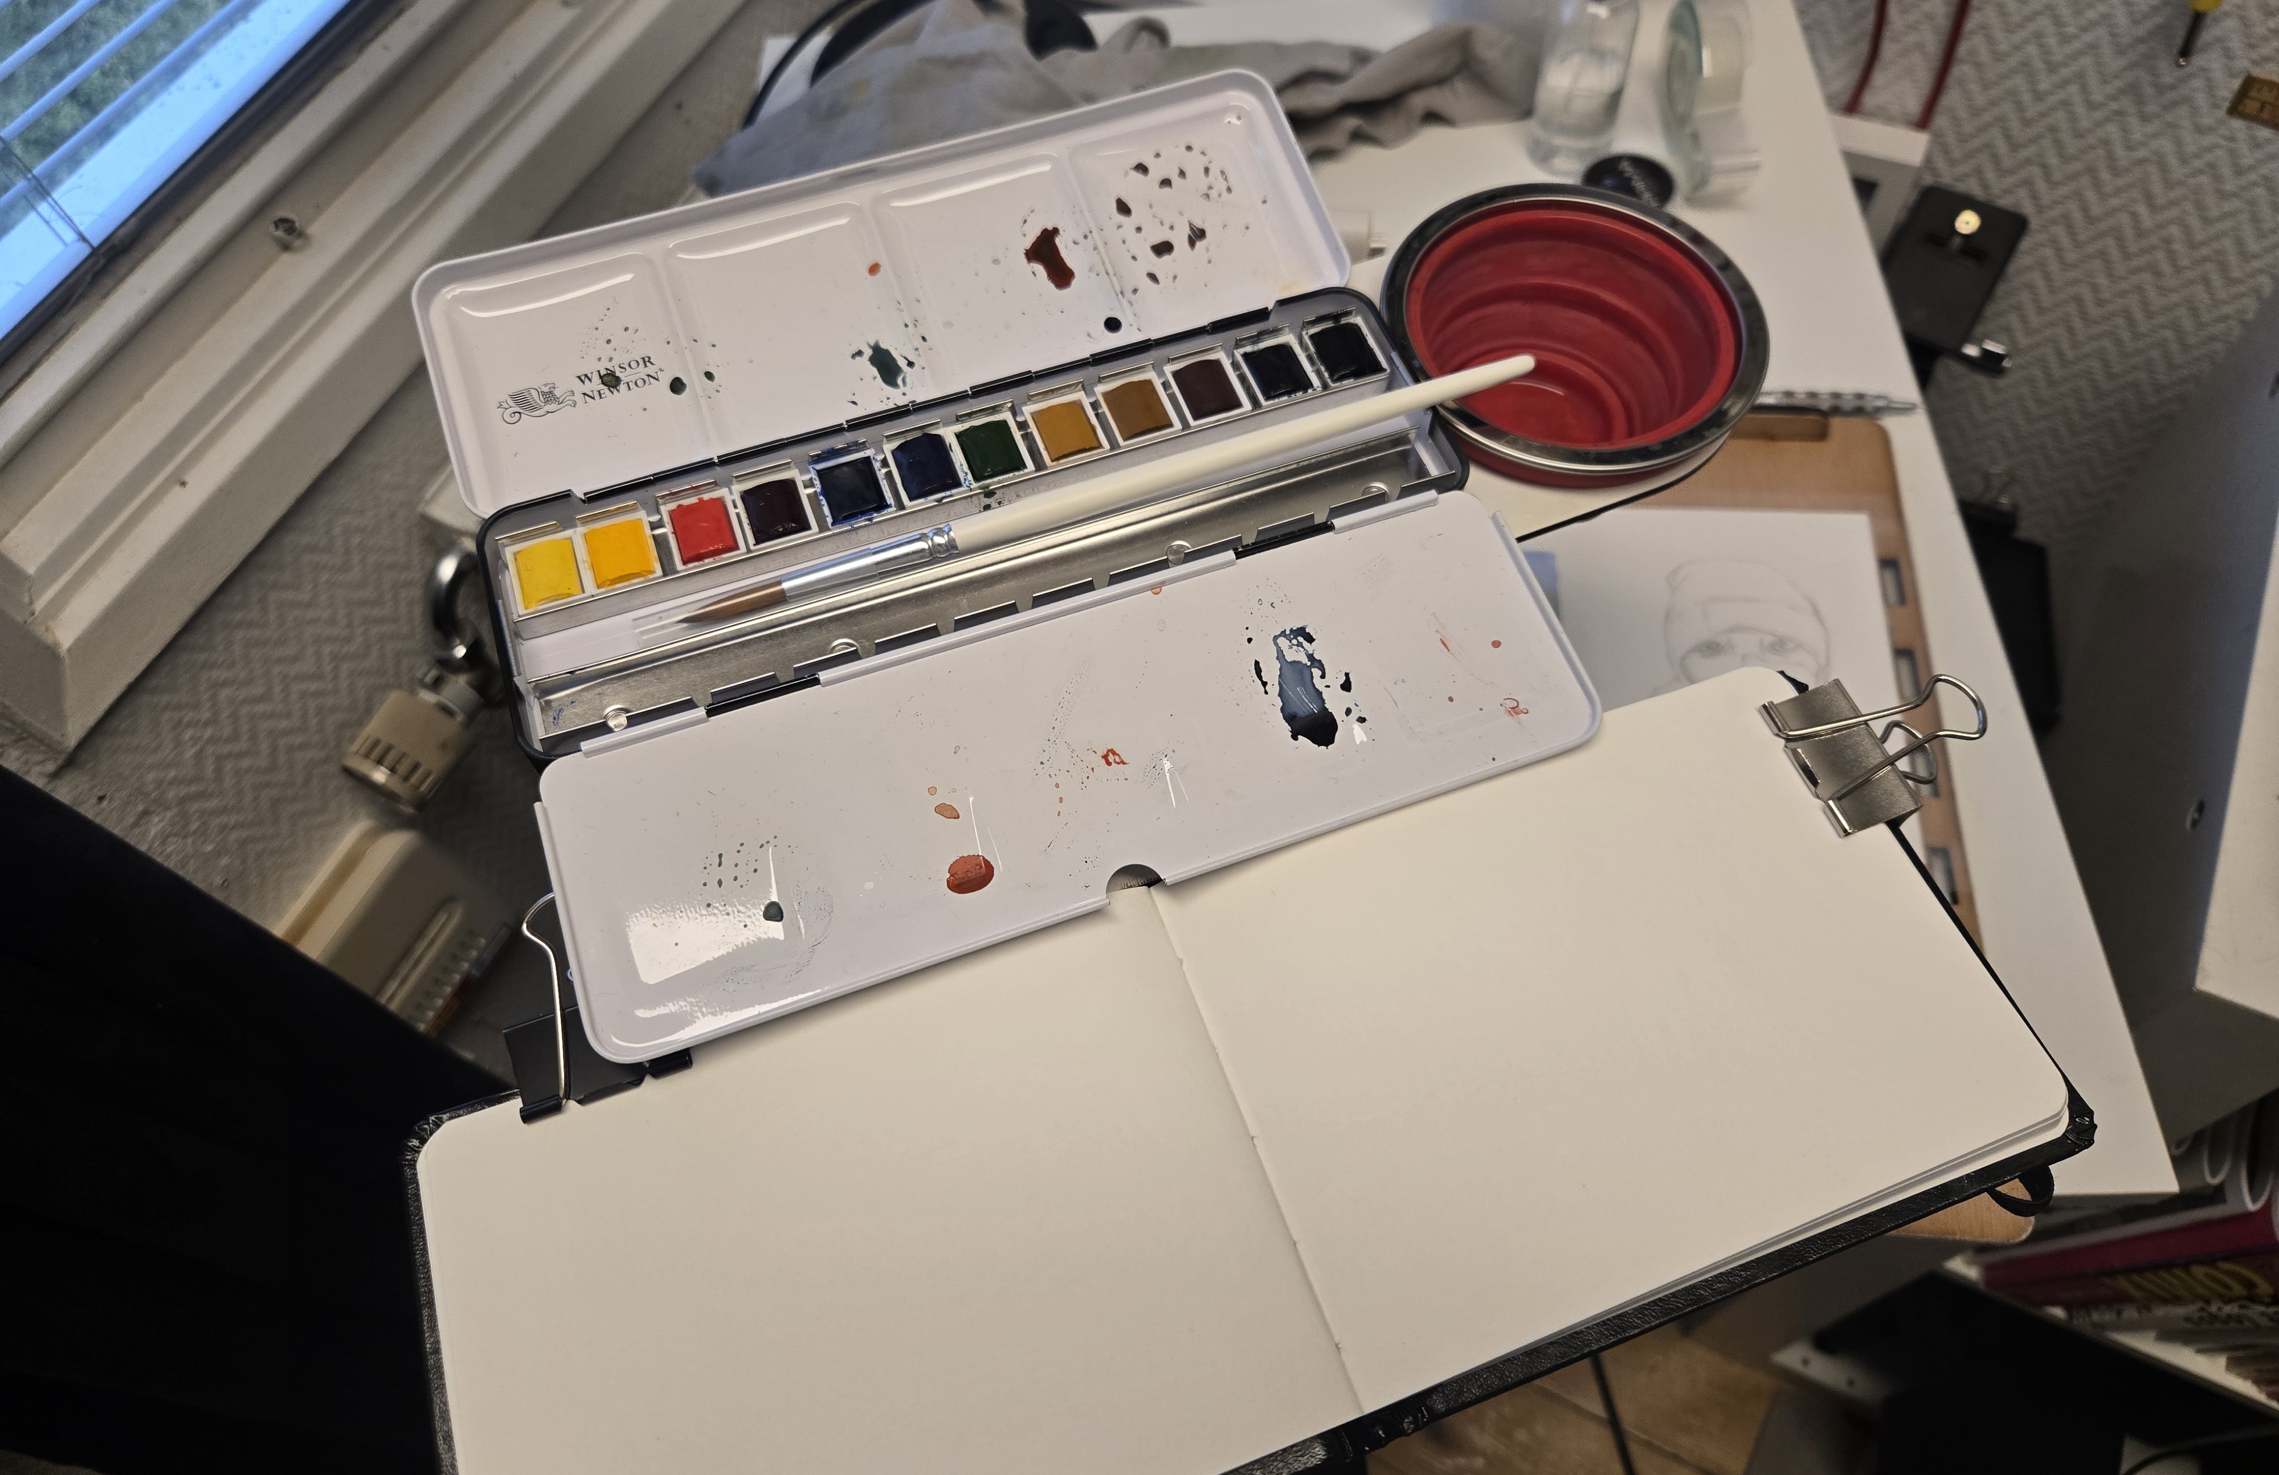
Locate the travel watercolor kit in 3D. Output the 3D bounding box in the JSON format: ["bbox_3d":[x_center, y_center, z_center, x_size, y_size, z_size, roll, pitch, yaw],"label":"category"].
[{"bbox_3d":[-0.035,-0.052,0.347,0.221,0.031,0.200,-18,64,-11],"label":"travel watercolor kit"}]

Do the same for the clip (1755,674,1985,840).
[{"bbox_3d":[0.158,0.004,0.326,0.043,0.028,0.032,-18,63,-9],"label":"clip"}]

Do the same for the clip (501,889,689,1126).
[{"bbox_3d":[-0.108,0.053,0.305,0.032,0.028,0.043,-18,63,-8],"label":"clip"}]

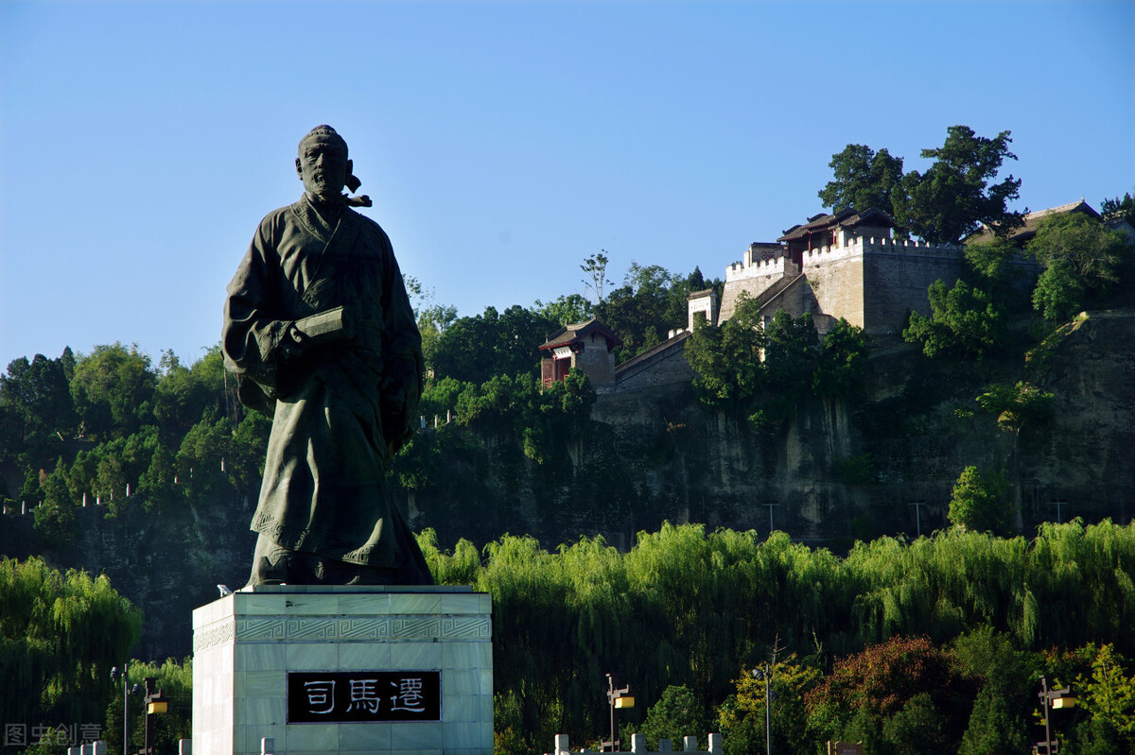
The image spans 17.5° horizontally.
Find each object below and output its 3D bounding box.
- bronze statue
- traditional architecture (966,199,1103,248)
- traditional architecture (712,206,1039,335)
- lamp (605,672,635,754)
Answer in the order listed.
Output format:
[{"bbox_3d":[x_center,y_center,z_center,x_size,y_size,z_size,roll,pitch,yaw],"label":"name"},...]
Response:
[{"bbox_3d":[-5.983,-0.543,92.000,5.000,11.600,3.900,0,-6,-11],"label":"bronze statue"},{"bbox_3d":[49.733,-14.041,395.020,10.000,7.200,18.500,3,-7,-29],"label":"traditional architecture"},{"bbox_3d":[32.719,-9.577,387.449,21.580,13.398,26.500,3,-7,-29],"label":"traditional architecture"},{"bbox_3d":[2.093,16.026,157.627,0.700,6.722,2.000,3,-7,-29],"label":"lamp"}]

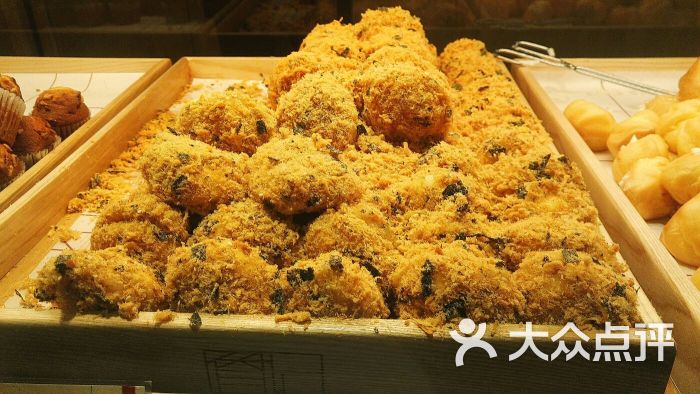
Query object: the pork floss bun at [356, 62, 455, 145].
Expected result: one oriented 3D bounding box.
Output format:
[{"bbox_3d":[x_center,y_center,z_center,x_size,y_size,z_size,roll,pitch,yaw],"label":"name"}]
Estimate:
[{"bbox_3d":[0.050,-0.085,0.455,0.082,0.064,0.080,1,32,4],"label":"pork floss bun"}]

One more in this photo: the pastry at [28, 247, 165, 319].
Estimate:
[{"bbox_3d":[-0.186,0.067,0.373,0.094,0.054,0.075,1,33,5],"label":"pastry"}]

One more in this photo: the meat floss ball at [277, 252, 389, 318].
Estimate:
[{"bbox_3d":[-0.011,0.058,0.325,0.072,0.047,0.060,1,32,4],"label":"meat floss ball"}]

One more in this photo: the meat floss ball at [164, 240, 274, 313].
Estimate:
[{"bbox_3d":[-0.095,0.063,0.375,0.085,0.056,0.076,1,33,5],"label":"meat floss ball"}]

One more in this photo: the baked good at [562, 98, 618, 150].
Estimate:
[{"bbox_3d":[0.256,-0.077,0.532,0.052,0.048,0.053,1,32,4],"label":"baked good"}]

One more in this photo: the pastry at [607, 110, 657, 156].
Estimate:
[{"bbox_3d":[0.289,-0.066,0.513,0.050,0.044,0.052,1,32,4],"label":"pastry"}]

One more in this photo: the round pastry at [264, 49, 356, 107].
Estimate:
[{"bbox_3d":[-0.038,-0.116,0.509,0.088,0.058,0.078,1,32,4],"label":"round pastry"}]

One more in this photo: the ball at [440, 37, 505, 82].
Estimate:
[{"bbox_3d":[0.160,-0.178,0.668,0.086,0.060,0.081,1,33,5],"label":"ball"}]

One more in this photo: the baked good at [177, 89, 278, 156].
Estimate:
[{"bbox_3d":[-0.112,-0.066,0.455,0.090,0.054,0.070,1,32,4],"label":"baked good"}]

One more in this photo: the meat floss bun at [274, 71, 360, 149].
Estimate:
[{"bbox_3d":[-0.029,-0.077,0.457,0.076,0.060,0.080,1,32,4],"label":"meat floss bun"}]

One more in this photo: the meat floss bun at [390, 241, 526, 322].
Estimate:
[{"bbox_3d":[0.069,0.057,0.324,0.086,0.050,0.068,1,32,4],"label":"meat floss bun"}]

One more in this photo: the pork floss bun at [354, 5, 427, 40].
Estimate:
[{"bbox_3d":[0.051,-0.200,0.617,0.089,0.063,0.085,1,33,5],"label":"pork floss bun"}]

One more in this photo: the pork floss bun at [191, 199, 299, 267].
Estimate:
[{"bbox_3d":[-0.084,0.035,0.403,0.086,0.061,0.077,1,33,5],"label":"pork floss bun"}]

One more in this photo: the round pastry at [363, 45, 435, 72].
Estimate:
[{"bbox_3d":[0.057,-0.150,0.589,0.084,0.056,0.080,1,33,5],"label":"round pastry"}]

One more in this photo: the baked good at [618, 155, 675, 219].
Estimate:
[{"bbox_3d":[0.249,-0.007,0.420,0.046,0.050,0.050,1,32,4],"label":"baked good"}]

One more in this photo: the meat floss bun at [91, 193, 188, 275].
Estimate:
[{"bbox_3d":[-0.177,0.030,0.428,0.082,0.061,0.078,1,33,5],"label":"meat floss bun"}]

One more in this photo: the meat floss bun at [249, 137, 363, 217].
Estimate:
[{"bbox_3d":[-0.034,-0.017,0.374,0.086,0.055,0.073,1,33,5],"label":"meat floss bun"}]

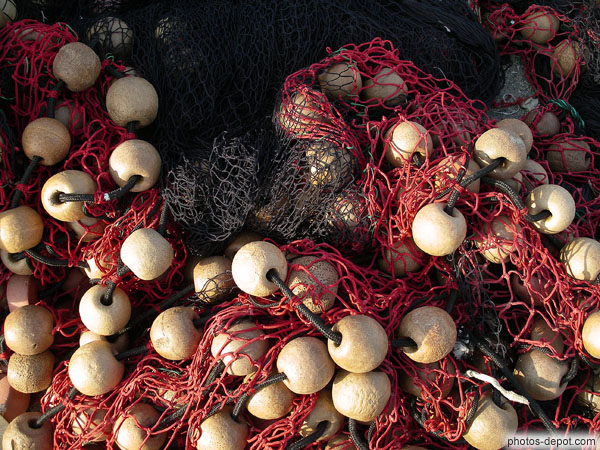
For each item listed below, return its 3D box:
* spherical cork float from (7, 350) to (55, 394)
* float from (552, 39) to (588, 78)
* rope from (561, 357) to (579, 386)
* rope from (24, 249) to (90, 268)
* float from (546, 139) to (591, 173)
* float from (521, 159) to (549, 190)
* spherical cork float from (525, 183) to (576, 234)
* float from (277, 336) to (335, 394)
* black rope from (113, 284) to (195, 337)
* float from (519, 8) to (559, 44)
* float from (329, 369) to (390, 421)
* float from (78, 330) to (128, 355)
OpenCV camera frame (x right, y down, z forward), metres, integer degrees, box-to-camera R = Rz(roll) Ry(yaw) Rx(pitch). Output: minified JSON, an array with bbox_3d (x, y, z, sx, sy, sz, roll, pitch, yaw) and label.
[{"bbox_3d":[-0.586,0.317,1.400,0.104,0.100,0.104,0,42,0],"label":"spherical cork float"},{"bbox_3d":[0.676,-0.416,1.603,0.097,0.094,0.097,0,53,0],"label":"float"},{"bbox_3d":[0.504,0.274,1.200,0.026,0.026,0.068,13,54,10],"label":"rope"},{"bbox_3d":[-0.530,0.079,1.387,0.150,0.019,0.031,15,44,4],"label":"rope"},{"bbox_3d":[0.621,-0.158,1.480,0.100,0.085,0.088,0,42,0],"label":"float"},{"bbox_3d":[0.540,-0.101,1.530,0.106,0.104,0.106,0,45,0],"label":"float"},{"bbox_3d":[0.497,-0.031,1.270,0.100,0.097,0.100,0,53,0],"label":"spherical cork float"},{"bbox_3d":[0.011,0.245,1.117,0.100,0.097,0.100,0,53,0],"label":"float"},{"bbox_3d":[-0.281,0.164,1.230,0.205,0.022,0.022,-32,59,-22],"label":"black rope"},{"bbox_3d":[0.645,-0.530,1.720,0.105,0.098,0.102,0,45,0],"label":"float"},{"bbox_3d":[0.116,0.322,1.210,0.110,0.105,0.108,0,45,0],"label":"float"},{"bbox_3d":[-0.433,0.265,1.420,0.110,0.105,0.110,0,45,0],"label":"float"}]

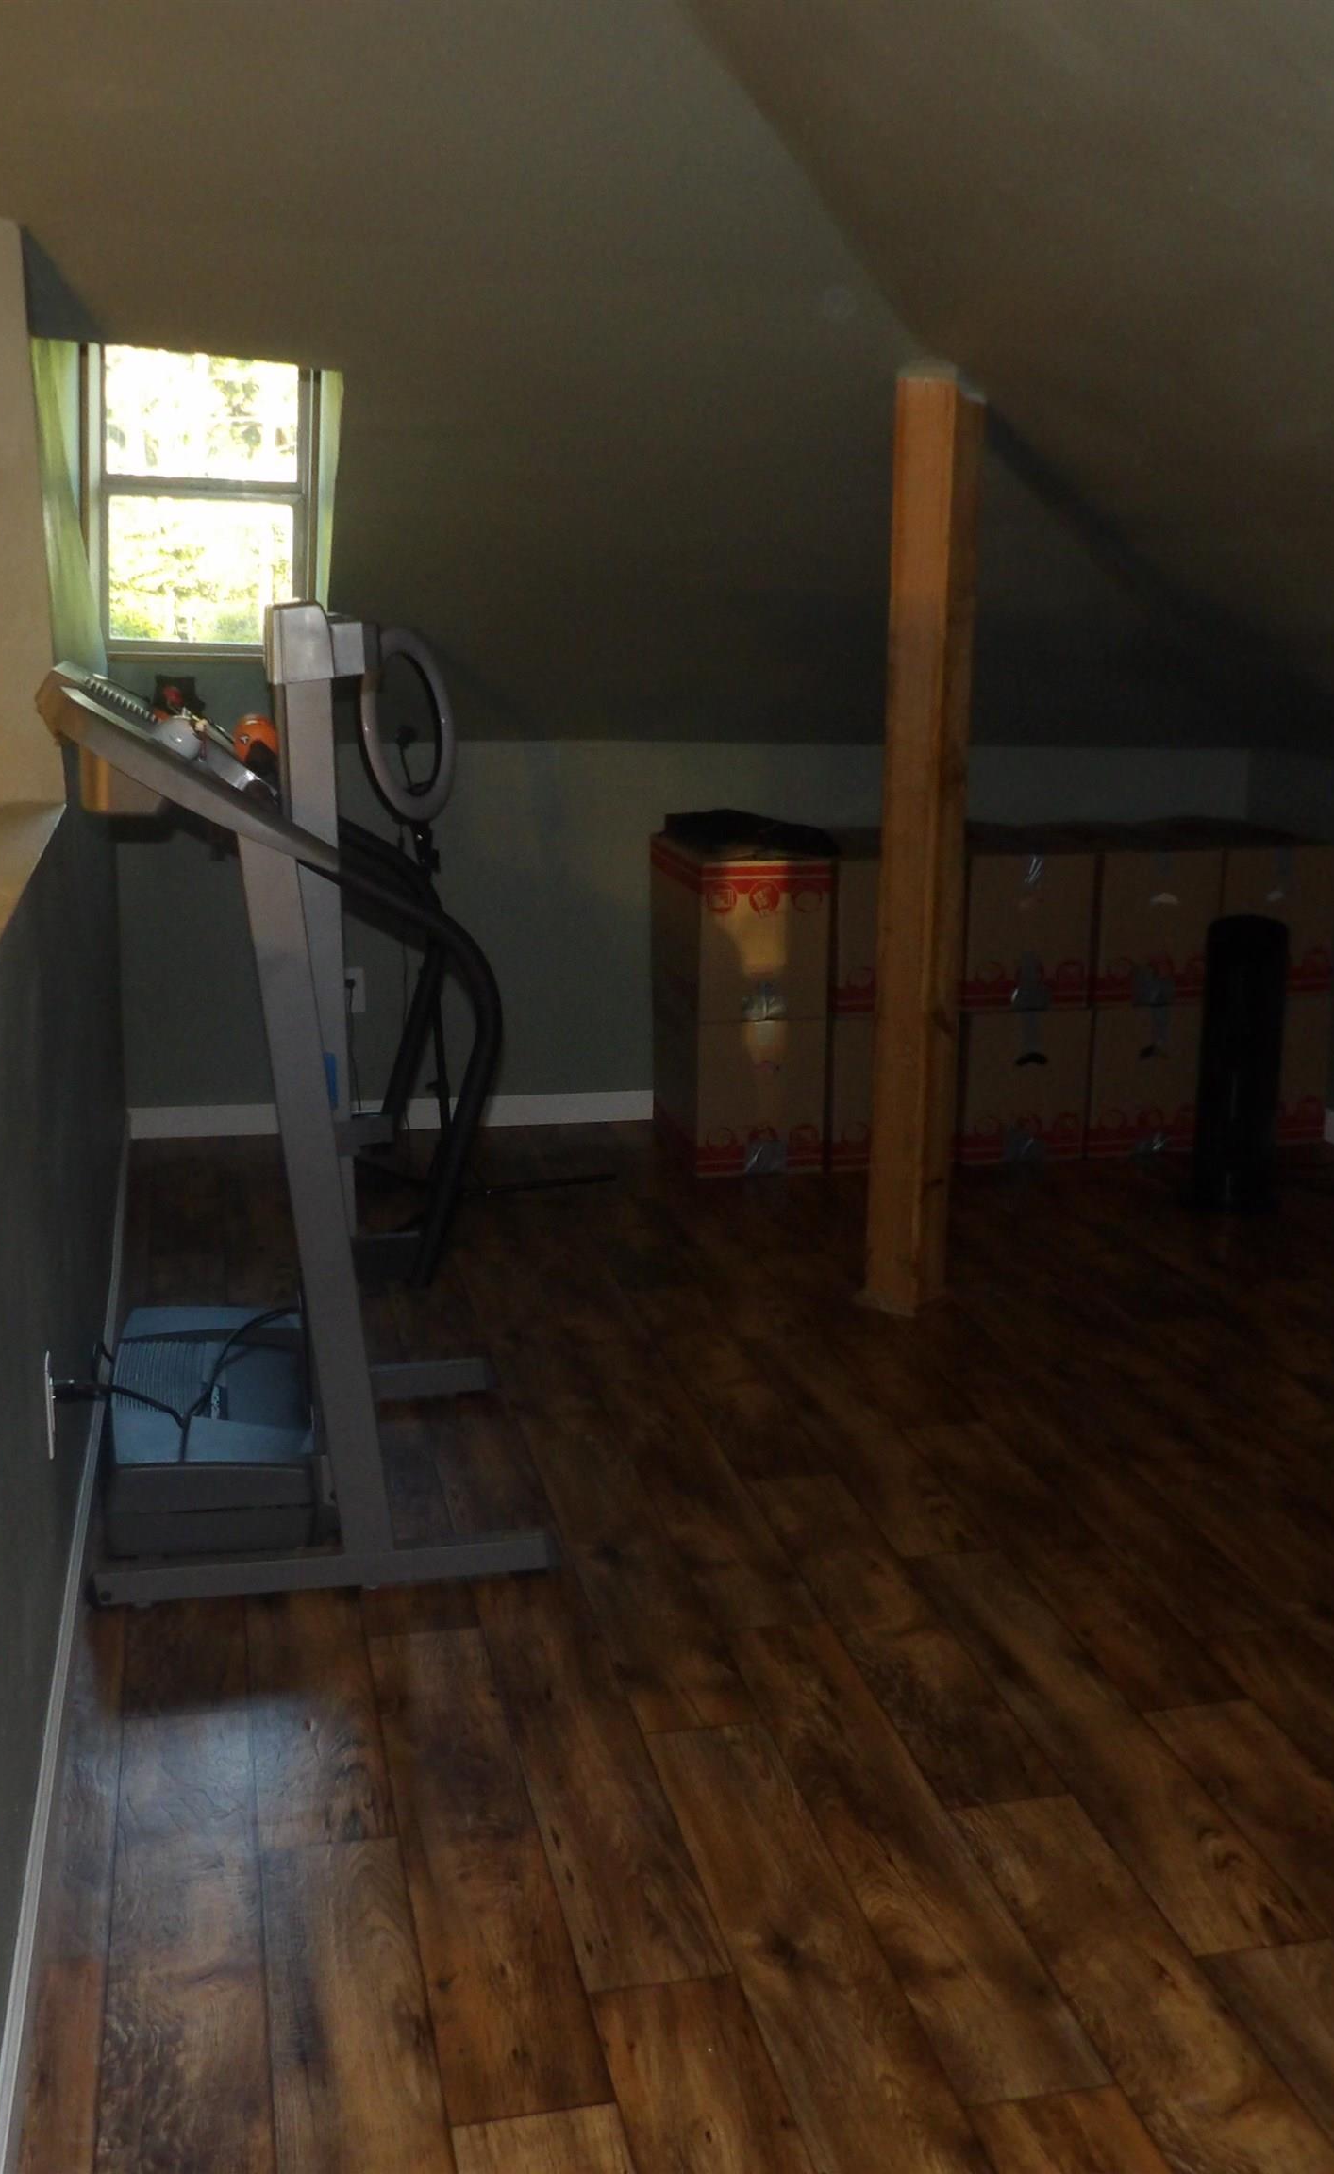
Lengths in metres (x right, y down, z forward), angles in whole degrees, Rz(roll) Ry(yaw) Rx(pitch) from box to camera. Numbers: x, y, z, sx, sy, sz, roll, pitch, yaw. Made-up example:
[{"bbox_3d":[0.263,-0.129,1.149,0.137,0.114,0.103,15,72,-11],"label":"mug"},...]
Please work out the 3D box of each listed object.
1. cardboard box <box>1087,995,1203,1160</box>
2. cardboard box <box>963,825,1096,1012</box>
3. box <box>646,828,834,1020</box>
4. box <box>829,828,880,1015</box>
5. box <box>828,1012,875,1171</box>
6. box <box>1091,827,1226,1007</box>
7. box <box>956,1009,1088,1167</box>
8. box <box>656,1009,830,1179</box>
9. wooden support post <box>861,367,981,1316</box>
[{"bbox_3d":[1.134,-0.076,5.163,0.313,0.373,0.493,-3,14,-12],"label":"cardboard box"},{"bbox_3d":[0.816,-0.422,5.002,0.313,0.373,0.493,-3,14,-12],"label":"cardboard box"},{"bbox_3d":[0.176,-0.393,4.861,0.313,0.373,0.493,-3,14,-12],"label":"box"},{"bbox_3d":[0.496,-0.407,4.932,0.313,0.373,0.493,-3,14,-12],"label":"box"},{"bbox_3d":[0.493,-0.046,5.022,0.313,0.373,0.493,-3,14,-12],"label":"box"},{"bbox_3d":[1.137,-0.437,5.074,0.313,0.373,0.493,-3,14,-12],"label":"box"},{"bbox_3d":[0.813,-0.061,5.092,0.313,0.373,0.493,-3,14,-12],"label":"box"},{"bbox_3d":[0.173,-0.031,4.951,0.313,0.373,0.493,-3,14,-12],"label":"box"},{"bbox_3d":[0.477,-0.417,3.734,0.114,1.715,0.115,11,17,35],"label":"wooden support post"}]

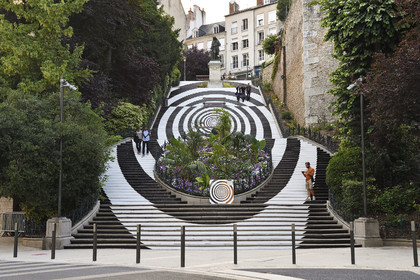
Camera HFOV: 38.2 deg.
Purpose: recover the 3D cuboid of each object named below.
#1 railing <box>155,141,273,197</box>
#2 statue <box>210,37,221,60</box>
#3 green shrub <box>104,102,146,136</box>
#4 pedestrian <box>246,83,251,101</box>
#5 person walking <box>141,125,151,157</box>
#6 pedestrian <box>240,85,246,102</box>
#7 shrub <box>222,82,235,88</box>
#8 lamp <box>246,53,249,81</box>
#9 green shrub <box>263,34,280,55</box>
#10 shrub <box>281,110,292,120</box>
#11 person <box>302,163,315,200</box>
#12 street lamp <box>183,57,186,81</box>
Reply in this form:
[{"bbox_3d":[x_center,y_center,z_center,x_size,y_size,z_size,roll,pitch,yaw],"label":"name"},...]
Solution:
[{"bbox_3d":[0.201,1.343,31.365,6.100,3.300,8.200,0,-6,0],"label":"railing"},{"bbox_3d":[0.637,-10.587,70.210,1.134,2.776,1.000,0,-6,0],"label":"statue"},{"bbox_3d":[-5.718,-1.390,41.048,2.842,2.320,2.500,0,-6,0],"label":"green shrub"},{"bbox_3d":[3.853,-4.726,59.770,0.512,1.787,0.420,0,-6,0],"label":"pedestrian"},{"bbox_3d":[-3.697,0.090,34.768,0.550,1.716,0.450,0,-6,0],"label":"person walking"},{"bbox_3d":[3.250,-4.494,58.500,0.520,1.730,0.420,-1,-6,5],"label":"pedestrian"},{"bbox_3d":[2.105,-5.975,66.500,1.350,0.700,1.100,0,-6,0],"label":"shrub"},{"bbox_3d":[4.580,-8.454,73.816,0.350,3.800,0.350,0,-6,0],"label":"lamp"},{"bbox_3d":[7.046,-10.942,69.500,2.100,2.300,2.000,0,-6,0],"label":"green shrub"},{"bbox_3d":[5.917,-1.860,46.616,0.845,0.698,0.850,0,-6,0],"label":"shrub"},{"bbox_3d":[4.458,1.875,27.400,0.500,1.730,0.500,3,-7,-32],"label":"person"},{"bbox_3d":[-3.485,-9.650,83.888,0.429,3.726,0.420,0,-6,0],"label":"street lamp"}]

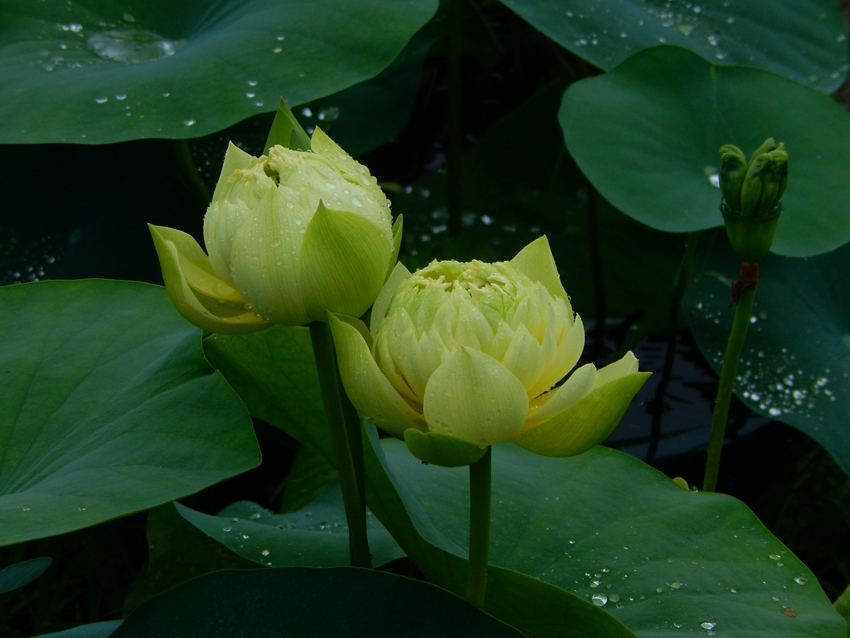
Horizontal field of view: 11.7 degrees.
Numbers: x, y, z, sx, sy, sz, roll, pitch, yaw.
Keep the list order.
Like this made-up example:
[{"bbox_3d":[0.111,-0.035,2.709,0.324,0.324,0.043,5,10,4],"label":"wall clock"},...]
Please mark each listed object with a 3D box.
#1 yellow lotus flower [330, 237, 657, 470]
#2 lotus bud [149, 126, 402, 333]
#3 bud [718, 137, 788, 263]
[{"bbox_3d":[0.034,0.018,2.200,0.168,0.108,0.142,0,20,0],"label":"yellow lotus flower"},{"bbox_3d":[-0.079,-0.049,2.250,0.137,0.108,0.118,-9,20,0],"label":"lotus bud"},{"bbox_3d":[0.188,-0.069,2.380,0.039,0.070,0.038,6,20,0],"label":"bud"}]

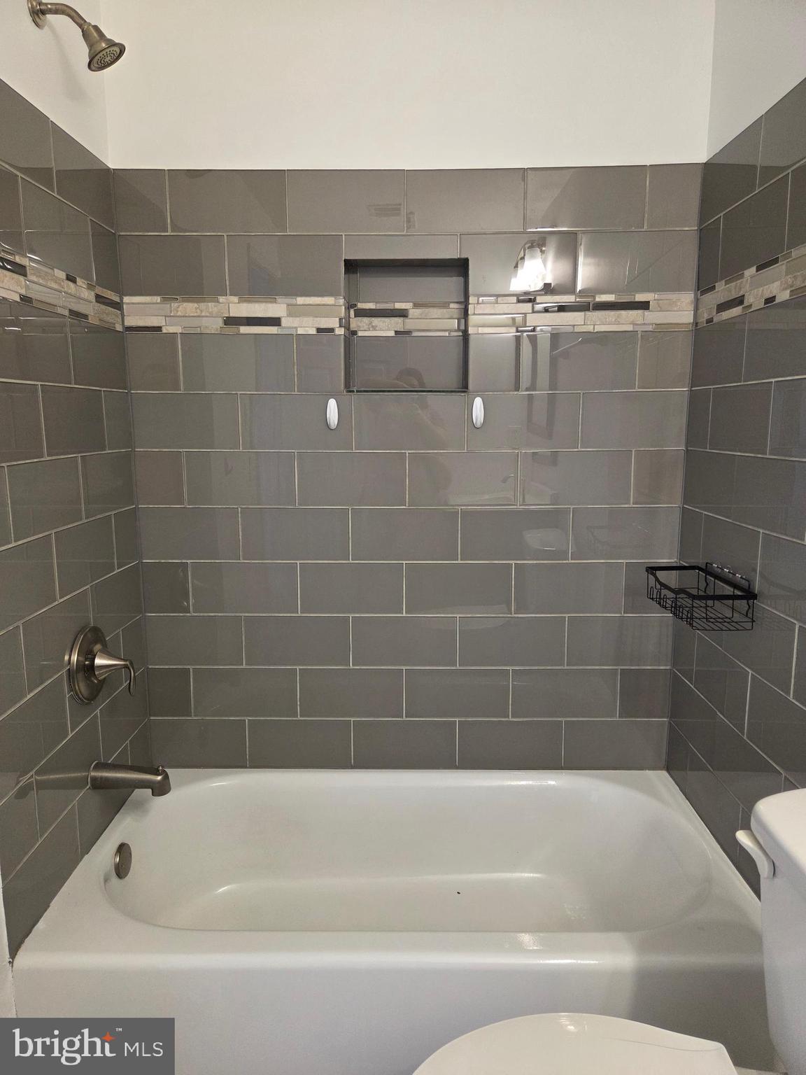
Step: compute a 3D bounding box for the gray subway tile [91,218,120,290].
[{"bbox_3d":[-0.749,-0.699,1.796,0.010,0.154,0.162,0,9,1],"label":"gray subway tile"}]

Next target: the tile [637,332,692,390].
[{"bbox_3d":[0.698,-0.471,1.905,0.139,0.152,0.010,0,9,1],"label":"tile"}]

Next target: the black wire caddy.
[{"bbox_3d":[0.685,0.126,1.664,0.144,0.096,0.320,0,9,1],"label":"black wire caddy"}]

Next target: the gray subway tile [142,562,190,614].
[{"bbox_3d":[-0.670,0.144,2.029,0.134,0.152,0.010,0,9,1],"label":"gray subway tile"}]

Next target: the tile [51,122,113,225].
[{"bbox_3d":[-0.751,-0.841,1.689,0.010,0.154,0.319,0,9,1],"label":"tile"}]

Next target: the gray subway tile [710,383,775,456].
[{"bbox_3d":[0.760,-0.267,1.611,0.010,0.151,0.302,0,10,1],"label":"gray subway tile"}]

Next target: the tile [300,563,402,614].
[{"bbox_3d":[-0.146,0.144,2.016,0.303,0.152,0.010,0,9,1],"label":"tile"}]

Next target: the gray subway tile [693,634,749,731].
[{"bbox_3d":[0.764,0.343,1.714,0.010,0.151,0.302,0,9,1],"label":"gray subway tile"}]

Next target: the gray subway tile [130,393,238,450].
[{"bbox_3d":[-0.589,-0.315,1.948,0.295,0.152,0.010,0,9,1],"label":"gray subway tile"}]

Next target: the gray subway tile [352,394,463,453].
[{"bbox_3d":[0.018,-0.315,1.937,0.303,0.152,0.009,0,9,1],"label":"gray subway tile"}]

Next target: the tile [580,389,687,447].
[{"bbox_3d":[0.621,-0.315,1.927,0.283,0.152,0.009,0,9,1],"label":"tile"}]

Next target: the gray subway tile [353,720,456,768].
[{"bbox_3d":[0.006,0.604,2.090,0.303,0.152,0.010,0,9,1],"label":"gray subway tile"}]

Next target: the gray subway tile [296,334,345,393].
[{"bbox_3d":[-0.221,-0.467,1.920,0.129,0.152,0.010,0,9,1],"label":"gray subway tile"}]

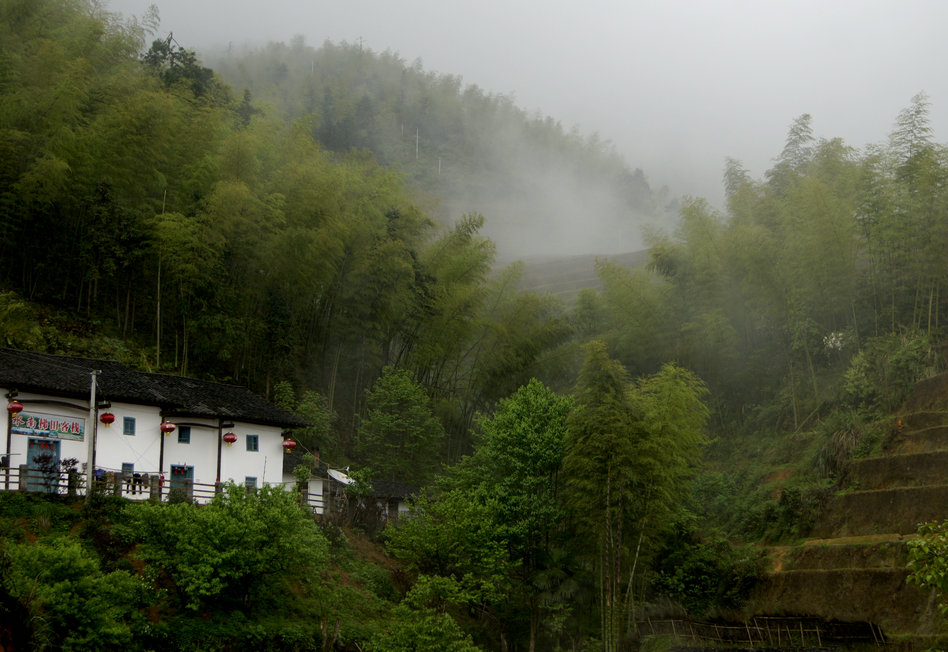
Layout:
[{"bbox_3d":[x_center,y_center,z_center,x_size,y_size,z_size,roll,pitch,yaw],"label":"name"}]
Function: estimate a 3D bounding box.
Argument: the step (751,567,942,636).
[{"bbox_3d":[13.807,10.175,60.500,7.800,2.500,1.800,-8,-13,36],"label":"step"}]

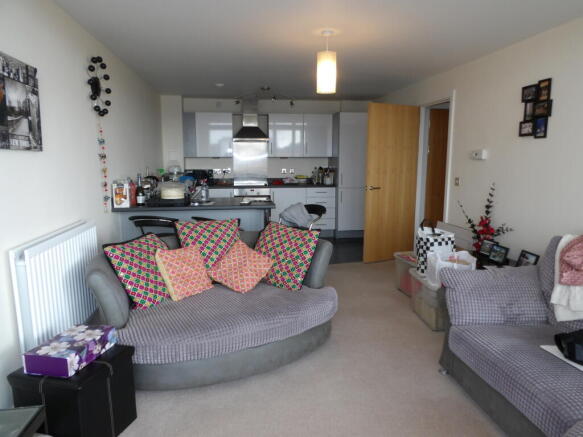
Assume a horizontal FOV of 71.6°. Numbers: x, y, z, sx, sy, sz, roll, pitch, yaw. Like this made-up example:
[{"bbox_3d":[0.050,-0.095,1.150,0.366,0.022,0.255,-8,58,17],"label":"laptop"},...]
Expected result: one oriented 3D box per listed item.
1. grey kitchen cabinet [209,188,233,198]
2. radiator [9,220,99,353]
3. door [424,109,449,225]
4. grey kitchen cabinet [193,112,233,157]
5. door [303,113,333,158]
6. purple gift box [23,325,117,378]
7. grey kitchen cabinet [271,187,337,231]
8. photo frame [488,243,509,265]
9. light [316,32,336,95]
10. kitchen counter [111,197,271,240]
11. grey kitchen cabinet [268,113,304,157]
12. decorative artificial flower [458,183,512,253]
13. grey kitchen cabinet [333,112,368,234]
[{"bbox_3d":[-1.284,-0.117,6.976,0.600,0.840,0.560,-1,9,-9],"label":"grey kitchen cabinet"},{"bbox_3d":[-1.400,0.411,2.507,0.080,0.670,1.050,-1,9,-8],"label":"radiator"},{"bbox_3d":[2.365,-0.539,5.919,0.820,2.040,0.050,-1,9,-9],"label":"door"},{"bbox_3d":[-1.295,-1.401,6.850,0.600,0.720,0.330,-1,9,-8],"label":"grey kitchen cabinet"},{"bbox_3d":[0.459,-1.423,6.955,0.504,0.732,0.040,-1,9,-8],"label":"door"},{"bbox_3d":[-1.097,0.658,2.026,0.237,0.093,0.343,2,9,11],"label":"purple gift box"},{"bbox_3d":[0.170,-0.186,7.107,1.096,0.725,0.580,-1,9,-8],"label":"grey kitchen cabinet"},{"bbox_3d":[1.848,0.316,3.577,0.025,0.137,0.180,9,4,-24],"label":"photo frame"},{"bbox_3d":[0.296,-1.279,3.342,0.172,0.490,0.172,-1,9,-9],"label":"light"},{"bbox_3d":[-0.987,0.269,4.395,1.540,0.906,0.770,-1,9,-9],"label":"kitchen counter"},{"bbox_3d":[-0.085,-1.411,6.877,0.595,0.730,0.040,-1,9,-8],"label":"grey kitchen cabinet"},{"bbox_3d":[1.749,-0.008,3.644,0.340,0.630,0.380,-1,9,-9],"label":"decorative artificial flower"},{"bbox_3d":[1.045,-0.818,7.146,0.605,1.978,0.590,-1,9,-8],"label":"grey kitchen cabinet"}]

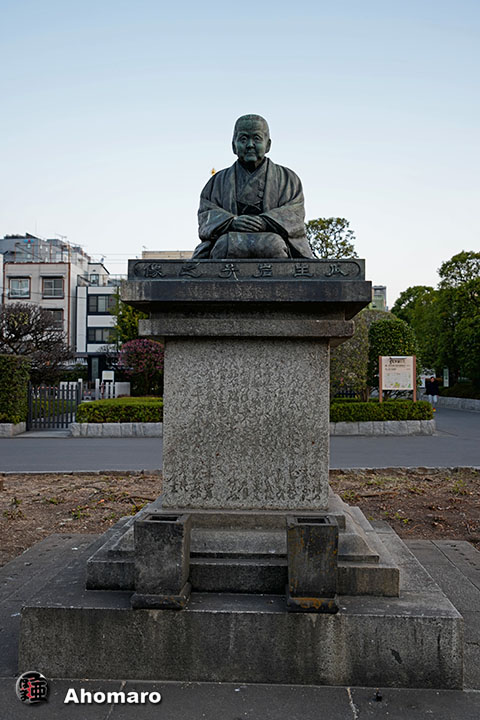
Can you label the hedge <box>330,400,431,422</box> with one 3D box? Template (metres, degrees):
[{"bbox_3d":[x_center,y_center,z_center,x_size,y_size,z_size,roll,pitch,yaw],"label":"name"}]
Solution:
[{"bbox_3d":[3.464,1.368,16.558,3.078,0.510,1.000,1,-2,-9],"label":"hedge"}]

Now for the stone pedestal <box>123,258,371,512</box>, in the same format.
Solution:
[{"bbox_3d":[0.054,0.154,3.636,1.240,1.271,1.175,0,-2,3],"label":"stone pedestal"}]

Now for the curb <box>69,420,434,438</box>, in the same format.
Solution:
[{"bbox_3d":[0.475,1.726,15.571,9.135,0.366,0.400,1,-2,-9],"label":"curb"}]

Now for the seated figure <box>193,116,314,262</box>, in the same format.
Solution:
[{"bbox_3d":[0.079,-0.967,3.644,0.712,0.970,0.740,0,-2,3],"label":"seated figure"}]

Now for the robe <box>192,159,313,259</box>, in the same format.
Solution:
[{"bbox_3d":[0.077,-0.840,3.639,0.712,0.716,0.740,0,-2,3],"label":"robe"}]

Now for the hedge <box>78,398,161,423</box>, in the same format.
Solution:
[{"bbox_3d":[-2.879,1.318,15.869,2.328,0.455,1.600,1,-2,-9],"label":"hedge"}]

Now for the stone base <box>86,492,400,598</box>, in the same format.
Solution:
[{"bbox_3d":[0.047,0.957,3.607,1.464,0.334,1.399,0,-2,3],"label":"stone base"}]

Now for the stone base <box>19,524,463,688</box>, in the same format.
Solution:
[{"bbox_3d":[0.044,1.275,3.596,1.910,0.303,1.845,0,-2,3],"label":"stone base"}]

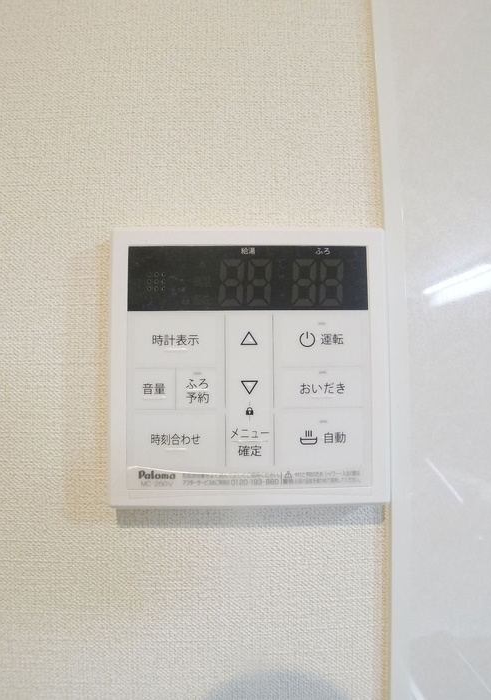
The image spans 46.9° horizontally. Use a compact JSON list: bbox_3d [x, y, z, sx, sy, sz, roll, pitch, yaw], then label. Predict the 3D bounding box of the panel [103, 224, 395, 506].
[{"bbox_3d":[0.002,0.007,0.255,0.120,0.120,0.019,0,-4,0],"label":"panel"}]

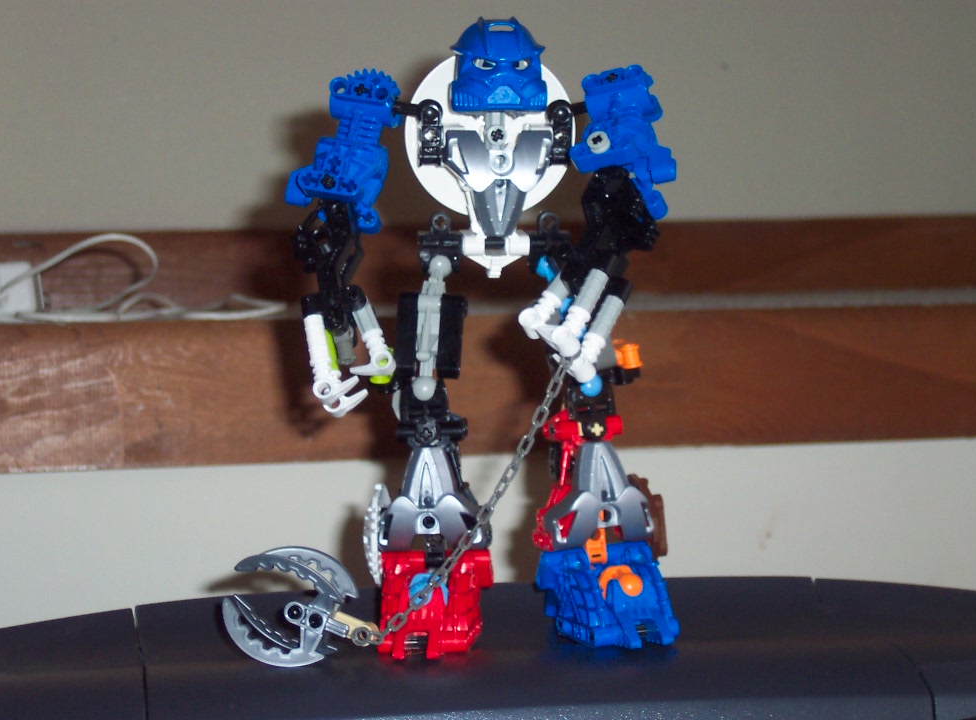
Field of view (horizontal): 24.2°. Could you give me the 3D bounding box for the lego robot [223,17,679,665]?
[{"bbox_3d":[-0.014,-0.009,0.832,0.163,0.228,0.092,-1,8,-4],"label":"lego robot"}]

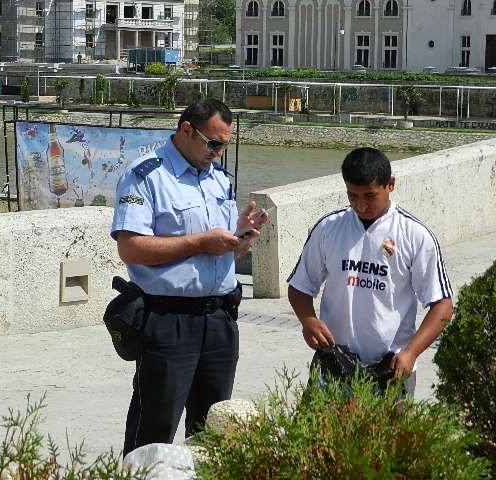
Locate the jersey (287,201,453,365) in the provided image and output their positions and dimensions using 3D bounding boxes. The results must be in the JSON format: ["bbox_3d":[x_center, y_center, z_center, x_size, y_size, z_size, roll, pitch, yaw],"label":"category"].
[{"bbox_3d":[0.435,0.166,6.020,0.590,0.650,0.320,3,7,20],"label":"jersey"}]

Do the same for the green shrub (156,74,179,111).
[{"bbox_3d":[-6.076,-11.134,127.000,1.661,2.717,1.661,1,6,0],"label":"green shrub"}]

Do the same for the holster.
[{"bbox_3d":[-0.435,0.276,5.920,0.140,0.290,0.100,5,8,33],"label":"holster"}]

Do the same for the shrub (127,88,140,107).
[{"bbox_3d":[-9.119,-11.349,134.000,1.115,1.434,1.115,1,6,0],"label":"shrub"}]

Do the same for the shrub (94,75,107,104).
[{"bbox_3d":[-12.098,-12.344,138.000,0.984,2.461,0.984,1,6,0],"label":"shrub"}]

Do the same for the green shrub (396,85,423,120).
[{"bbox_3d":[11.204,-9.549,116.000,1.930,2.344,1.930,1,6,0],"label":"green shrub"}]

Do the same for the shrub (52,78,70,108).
[{"bbox_3d":[-14.410,-11.319,130.000,1.391,2.318,1.391,1,6,0],"label":"shrub"}]

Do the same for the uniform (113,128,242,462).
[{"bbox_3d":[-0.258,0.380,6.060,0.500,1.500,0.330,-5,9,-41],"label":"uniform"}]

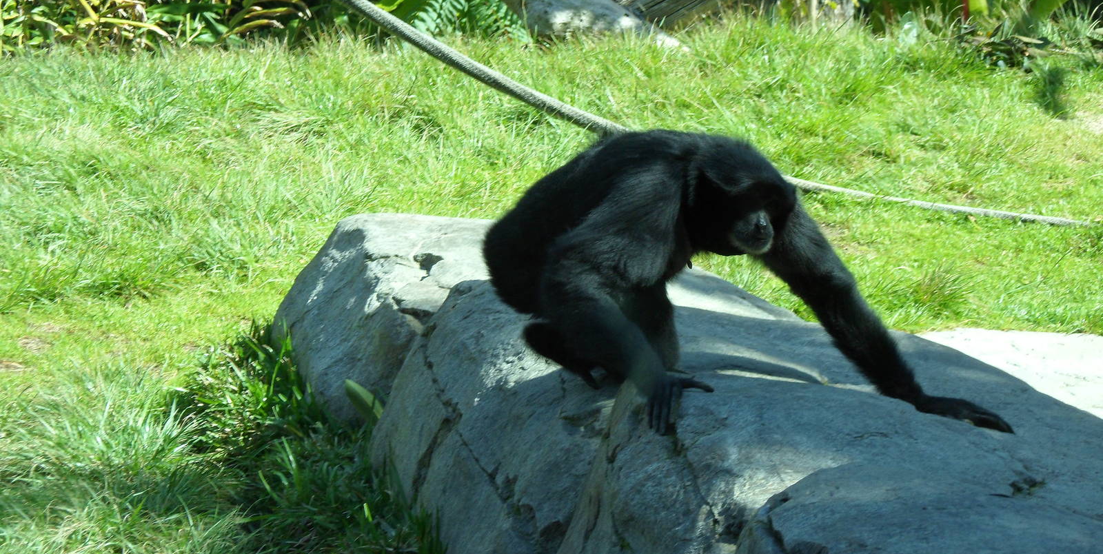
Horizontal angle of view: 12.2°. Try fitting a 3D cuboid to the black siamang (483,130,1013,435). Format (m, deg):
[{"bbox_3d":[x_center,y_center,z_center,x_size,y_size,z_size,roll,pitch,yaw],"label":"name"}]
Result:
[{"bbox_3d":[0.338,0.011,9.100,0.920,0.510,0.460,10,15,38],"label":"black siamang"}]

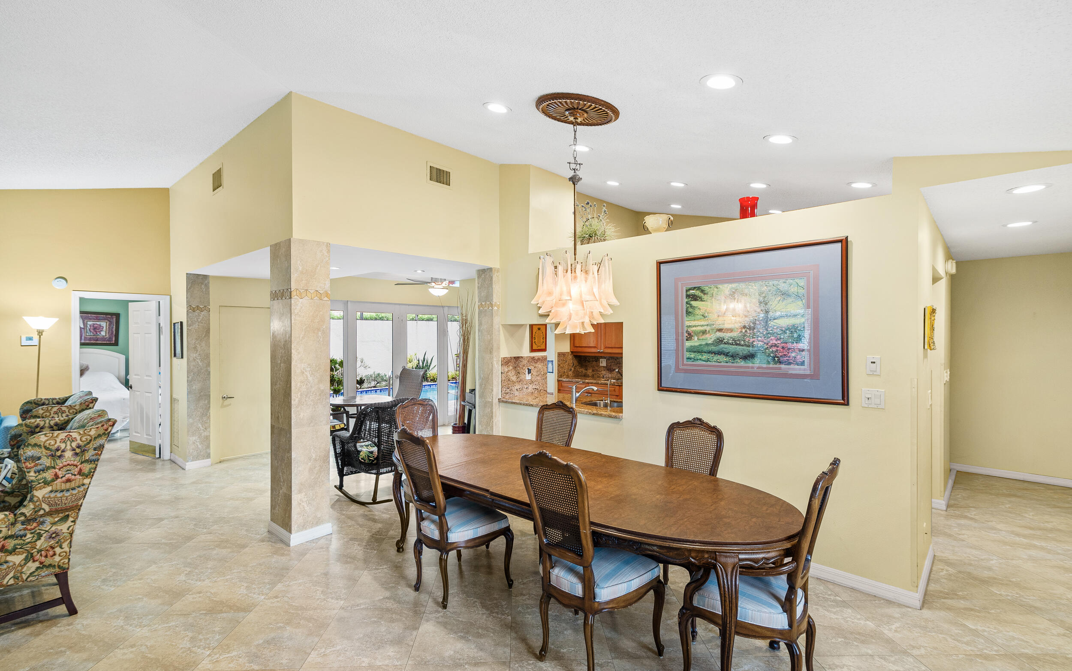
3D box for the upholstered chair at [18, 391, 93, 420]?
[{"bbox_3d":[-4.088,1.056,3.799,0.760,1.110,0.840,0,0,43],"label":"upholstered chair"}]

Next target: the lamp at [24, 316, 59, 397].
[{"bbox_3d":[-5.354,0.690,5.120,0.280,1.820,0.280,0,0,43],"label":"lamp"}]

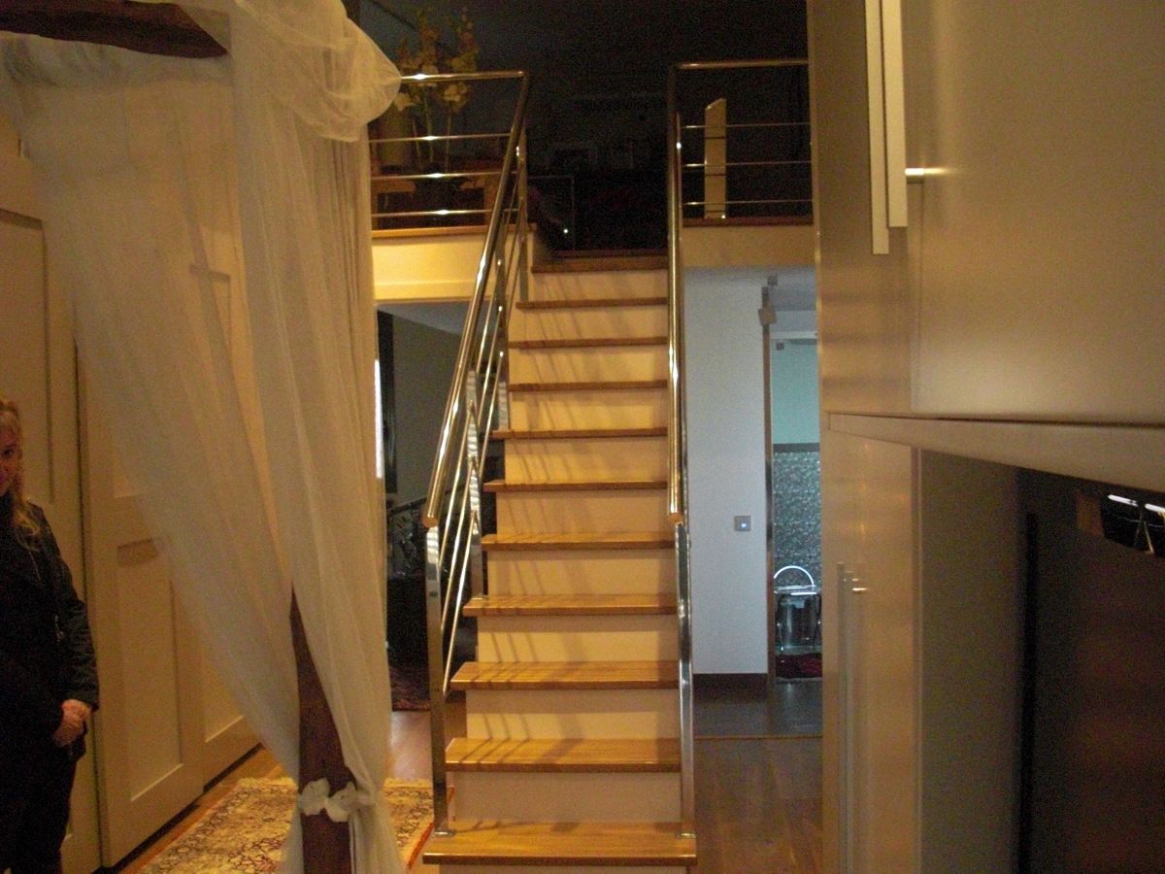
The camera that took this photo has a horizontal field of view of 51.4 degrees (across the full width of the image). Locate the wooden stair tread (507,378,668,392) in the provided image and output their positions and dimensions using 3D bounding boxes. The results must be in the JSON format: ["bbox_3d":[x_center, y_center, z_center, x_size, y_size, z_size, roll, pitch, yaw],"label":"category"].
[{"bbox_3d":[0.053,-0.214,5.152,0.763,0.029,0.266,-1,2,5],"label":"wooden stair tread"}]

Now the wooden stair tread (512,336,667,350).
[{"bbox_3d":[0.069,-0.412,5.396,0.763,0.029,0.266,-1,2,5],"label":"wooden stair tread"}]

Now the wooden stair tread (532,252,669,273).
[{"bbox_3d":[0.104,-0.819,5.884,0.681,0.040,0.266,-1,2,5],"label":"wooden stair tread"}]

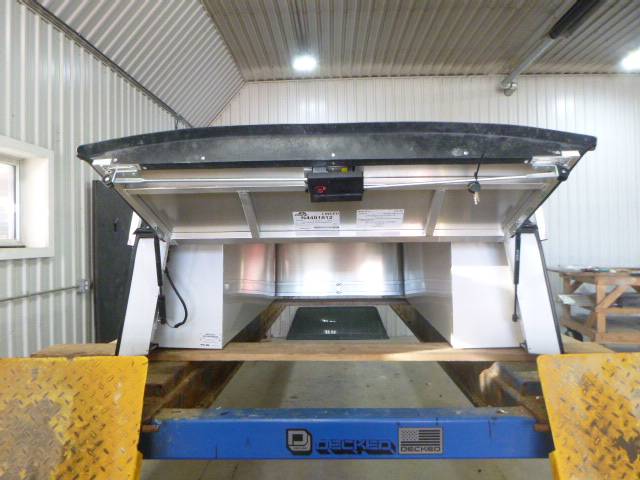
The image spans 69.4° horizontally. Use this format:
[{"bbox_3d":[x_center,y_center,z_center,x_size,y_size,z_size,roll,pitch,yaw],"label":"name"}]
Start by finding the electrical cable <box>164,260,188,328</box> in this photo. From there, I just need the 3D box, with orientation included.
[{"bbox_3d":[-0.557,0.211,1.790,0.092,0.265,0.050,0,0,2],"label":"electrical cable"}]

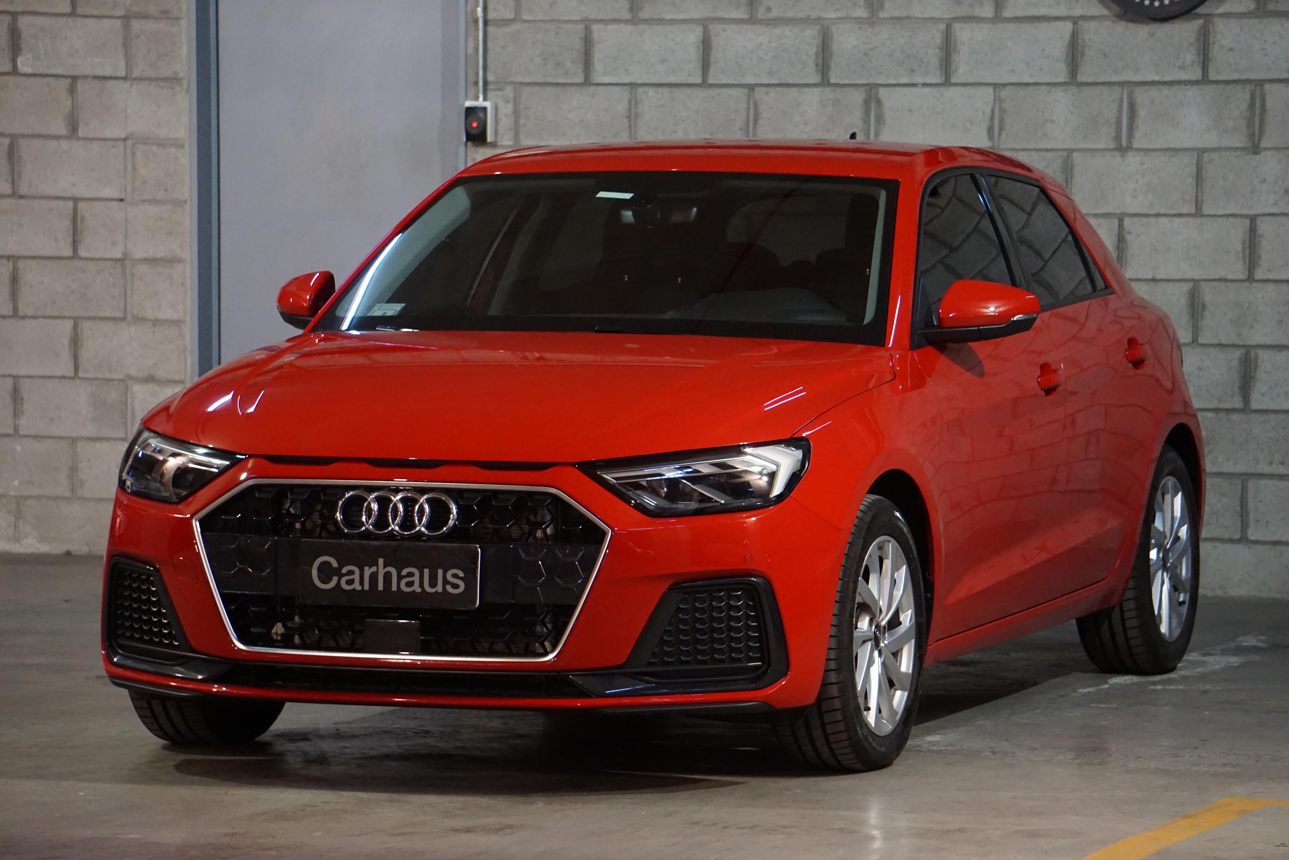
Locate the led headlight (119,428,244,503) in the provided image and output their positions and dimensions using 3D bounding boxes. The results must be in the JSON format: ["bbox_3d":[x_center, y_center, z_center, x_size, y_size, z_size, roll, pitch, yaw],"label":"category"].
[{"bbox_3d":[-0.996,0.077,11.205,0.420,0.172,0.380,1,3,20],"label":"led headlight"}]

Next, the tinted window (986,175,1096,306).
[{"bbox_3d":[1.006,-0.476,12.842,0.080,0.373,0.720,-28,-7,19],"label":"tinted window"}]

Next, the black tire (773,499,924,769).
[{"bbox_3d":[0.442,0.452,11.212,0.205,0.617,0.622,1,3,20],"label":"black tire"}]

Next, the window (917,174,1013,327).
[{"bbox_3d":[0.746,-0.424,12.128,0.080,0.427,1.000,-26,-6,19],"label":"window"}]

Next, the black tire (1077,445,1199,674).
[{"bbox_3d":[1.323,0.343,13.621,0.205,0.617,0.622,1,3,20],"label":"black tire"}]

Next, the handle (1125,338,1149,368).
[{"bbox_3d":[1.288,-0.201,13.186,0.045,0.070,0.185,1,3,20],"label":"handle"}]

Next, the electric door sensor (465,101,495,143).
[{"bbox_3d":[-0.539,-1.004,16.474,0.088,0.130,0.060,2,3,19],"label":"electric door sensor"}]

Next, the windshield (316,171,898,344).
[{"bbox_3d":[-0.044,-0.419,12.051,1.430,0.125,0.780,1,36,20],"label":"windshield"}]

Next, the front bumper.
[{"bbox_3d":[-0.461,0.322,10.960,1.710,0.535,0.480,1,3,20],"label":"front bumper"}]

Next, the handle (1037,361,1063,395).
[{"bbox_3d":[0.998,-0.128,12.413,0.045,0.070,0.185,1,3,20],"label":"handle"}]

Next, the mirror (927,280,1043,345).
[{"bbox_3d":[0.784,-0.274,11.780,0.210,0.160,0.240,1,3,20],"label":"mirror"}]

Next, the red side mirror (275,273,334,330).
[{"bbox_3d":[-0.860,-0.315,12.375,0.210,0.160,0.240,1,3,20],"label":"red side mirror"}]

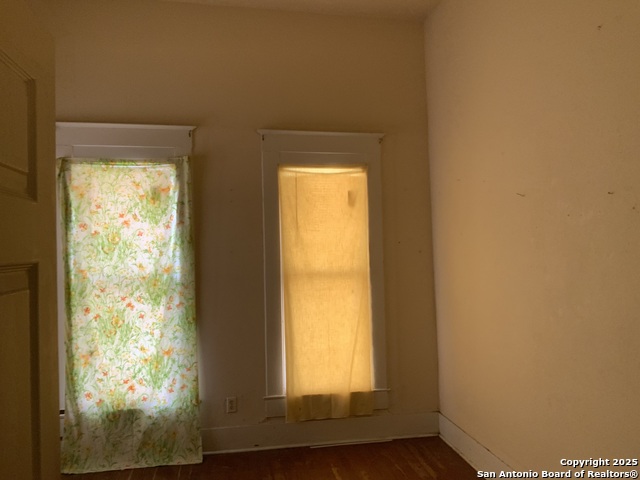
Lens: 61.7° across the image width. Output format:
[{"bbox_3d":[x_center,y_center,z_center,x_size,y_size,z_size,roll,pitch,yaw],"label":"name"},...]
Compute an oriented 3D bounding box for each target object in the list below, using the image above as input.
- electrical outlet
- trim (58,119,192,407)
[{"bbox_3d":[-0.643,1.208,3.930,0.073,0.117,0.014,-1,-2,-9],"label":"electrical outlet"},{"bbox_3d":[-1.365,0.195,3.836,0.979,2.037,0.085,-1,-2,-9],"label":"trim"}]

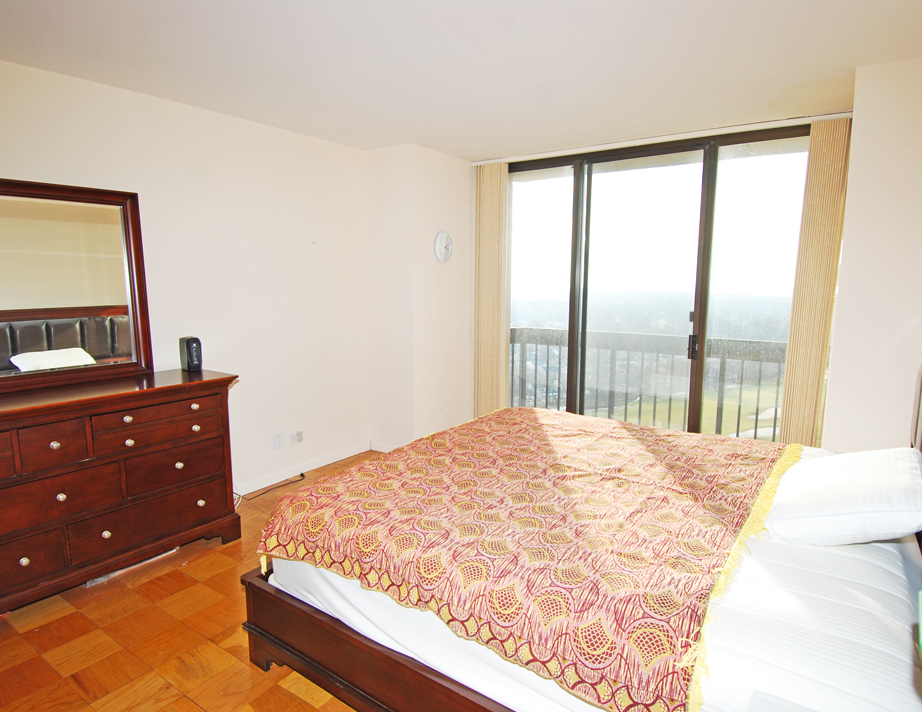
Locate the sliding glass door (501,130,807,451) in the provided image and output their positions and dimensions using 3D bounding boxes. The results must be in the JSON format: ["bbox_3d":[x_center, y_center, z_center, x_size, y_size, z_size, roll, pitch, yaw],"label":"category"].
[{"bbox_3d":[1.278,-0.337,3.984,2.500,2.420,0.120,6,10,35],"label":"sliding glass door"}]

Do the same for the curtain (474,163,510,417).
[{"bbox_3d":[0.278,-0.448,4.618,0.350,2.420,0.110,6,10,35],"label":"curtain"}]

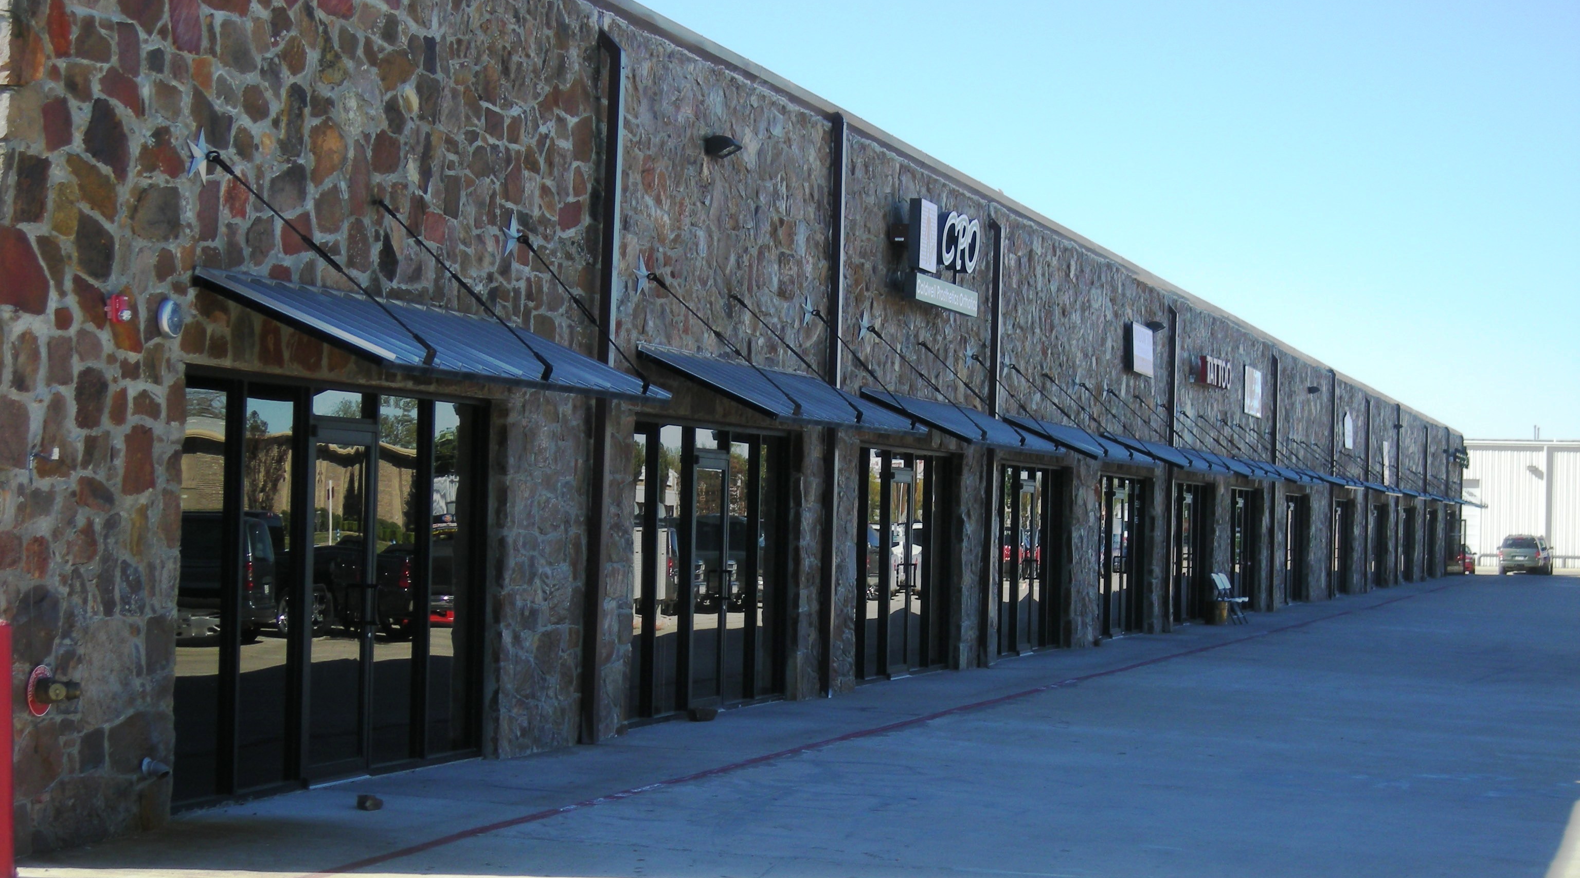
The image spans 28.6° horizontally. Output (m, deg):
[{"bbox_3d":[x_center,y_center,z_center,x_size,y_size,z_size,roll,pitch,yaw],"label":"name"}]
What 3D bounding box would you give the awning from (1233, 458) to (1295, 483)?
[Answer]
[{"bbox_3d":[9.400,0.664,59.396,1.130,0.520,5.050,1,-2,16],"label":"awning"}]

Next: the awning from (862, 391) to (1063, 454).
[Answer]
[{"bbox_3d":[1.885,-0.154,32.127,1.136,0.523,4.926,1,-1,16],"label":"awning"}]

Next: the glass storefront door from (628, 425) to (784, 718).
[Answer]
[{"bbox_3d":[-0.719,1.090,25.884,0.140,2.400,4.860,1,-1,16],"label":"glass storefront door"}]

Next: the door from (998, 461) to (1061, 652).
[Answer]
[{"bbox_3d":[2.966,1.521,39.197,0.120,2.417,4.710,1,-2,16],"label":"door"}]

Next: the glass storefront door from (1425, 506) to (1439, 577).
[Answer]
[{"bbox_3d":[22.310,3.663,108.335,0.120,2.422,4.800,1,-2,16],"label":"glass storefront door"}]

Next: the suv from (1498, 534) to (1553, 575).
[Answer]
[{"bbox_3d":[33.207,5.259,140.254,1.900,1.780,4.780,1,-2,19],"label":"suv"}]

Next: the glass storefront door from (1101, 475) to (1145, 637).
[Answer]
[{"bbox_3d":[4.785,1.712,45.664,0.140,2.400,4.860,1,-1,16],"label":"glass storefront door"}]

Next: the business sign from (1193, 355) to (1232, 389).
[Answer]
[{"bbox_3d":[7.211,-1.123,52.912,0.226,0.505,3.066,1,-2,16],"label":"business sign"}]

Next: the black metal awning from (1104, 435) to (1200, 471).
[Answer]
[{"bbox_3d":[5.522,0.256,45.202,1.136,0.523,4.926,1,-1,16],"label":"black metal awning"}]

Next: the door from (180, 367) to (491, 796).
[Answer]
[{"bbox_3d":[-2.737,0.877,18.815,0.120,2.440,4.740,1,-2,16],"label":"door"}]

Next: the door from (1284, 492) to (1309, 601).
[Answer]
[{"bbox_3d":[10.917,2.407,67.618,0.120,2.407,4.600,1,-2,16],"label":"door"}]

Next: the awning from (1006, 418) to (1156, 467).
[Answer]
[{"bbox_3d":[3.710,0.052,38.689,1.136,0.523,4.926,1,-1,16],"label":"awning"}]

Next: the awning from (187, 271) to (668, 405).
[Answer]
[{"bbox_3d":[-1.976,-0.578,18.793,1.100,0.525,5.000,1,-2,16],"label":"awning"}]

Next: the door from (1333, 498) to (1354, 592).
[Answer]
[{"bbox_3d":[13.577,2.705,77.265,0.140,2.400,4.860,1,-1,16],"label":"door"}]

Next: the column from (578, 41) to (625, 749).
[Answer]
[{"bbox_3d":[-1.350,-0.385,22.343,0.150,5.144,0.110,1,-1,16],"label":"column"}]

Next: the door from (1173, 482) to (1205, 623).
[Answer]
[{"bbox_3d":[6.642,1.922,52.338,0.140,2.400,4.860,1,-1,16],"label":"door"}]

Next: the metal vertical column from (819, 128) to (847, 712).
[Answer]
[{"bbox_3d":[0.379,-0.282,28.553,0.150,5.327,0.110,1,-1,16],"label":"metal vertical column"}]

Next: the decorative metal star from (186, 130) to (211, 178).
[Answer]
[{"bbox_3d":[-3.082,-1.476,16.249,0.050,0.289,0.304,1,-1,16],"label":"decorative metal star"}]

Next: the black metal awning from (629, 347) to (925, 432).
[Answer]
[{"bbox_3d":[0.038,-0.366,25.972,1.110,0.535,5.000,1,-2,16],"label":"black metal awning"}]

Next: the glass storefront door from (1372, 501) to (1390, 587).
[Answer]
[{"bbox_3d":[16.405,3.024,87.428,0.140,2.400,4.860,1,-1,16],"label":"glass storefront door"}]

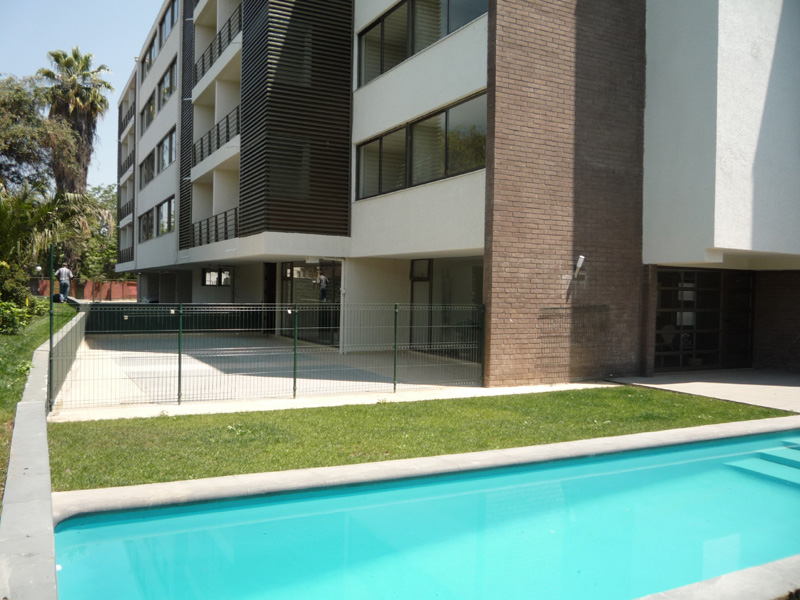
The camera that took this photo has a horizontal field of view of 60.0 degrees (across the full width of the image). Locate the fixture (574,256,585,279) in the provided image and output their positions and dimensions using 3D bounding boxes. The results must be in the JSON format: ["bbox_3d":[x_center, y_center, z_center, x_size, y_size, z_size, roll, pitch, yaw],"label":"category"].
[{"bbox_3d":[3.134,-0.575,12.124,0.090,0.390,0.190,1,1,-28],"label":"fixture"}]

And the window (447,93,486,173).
[{"bbox_3d":[1.166,-2.864,12.121,0.060,1.191,1.361,1,1,-28],"label":"window"}]

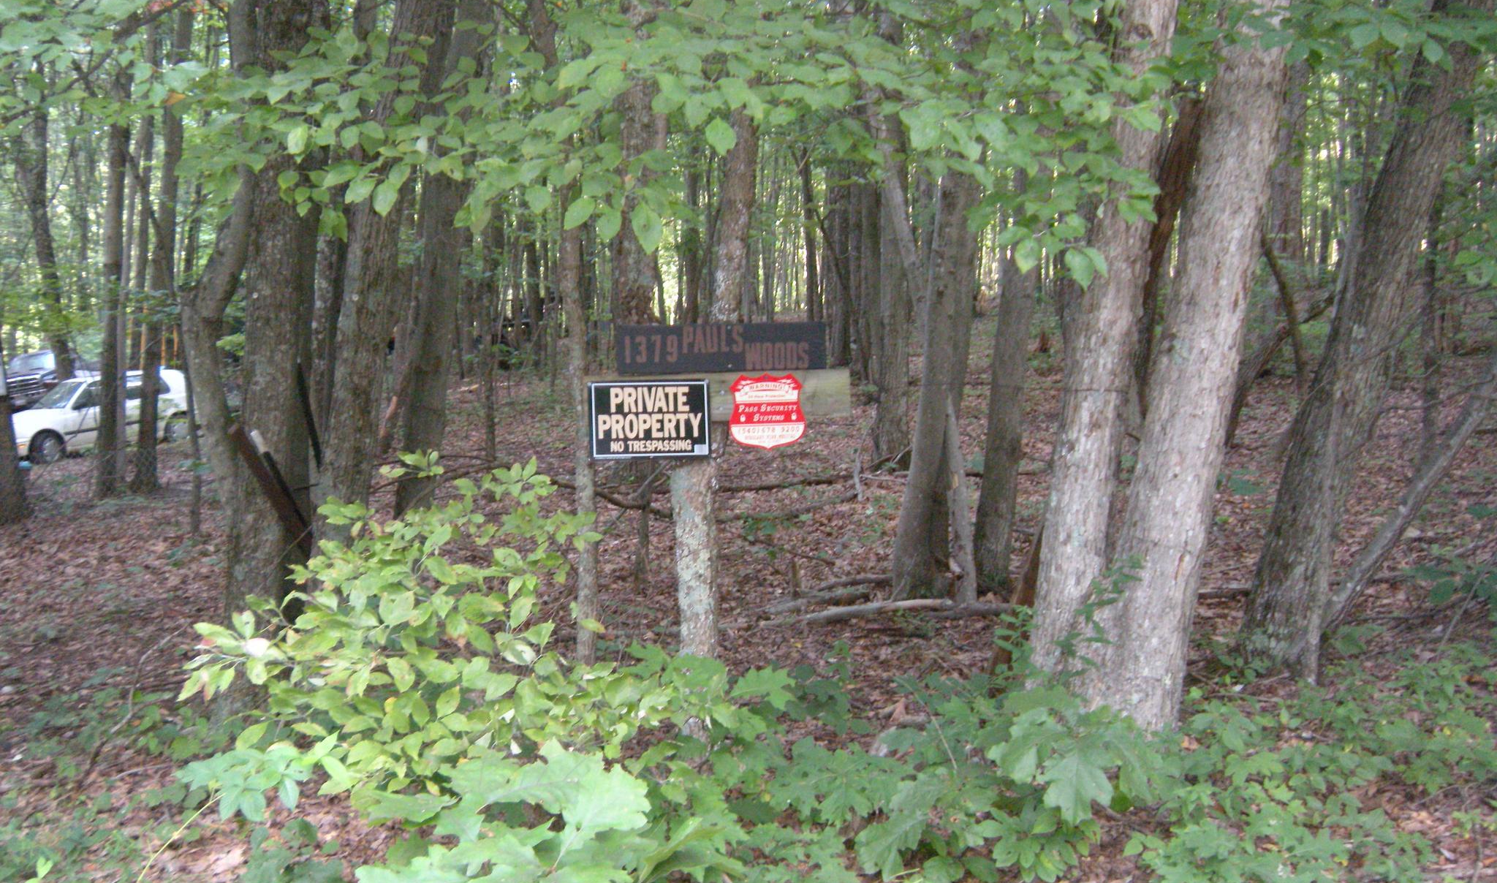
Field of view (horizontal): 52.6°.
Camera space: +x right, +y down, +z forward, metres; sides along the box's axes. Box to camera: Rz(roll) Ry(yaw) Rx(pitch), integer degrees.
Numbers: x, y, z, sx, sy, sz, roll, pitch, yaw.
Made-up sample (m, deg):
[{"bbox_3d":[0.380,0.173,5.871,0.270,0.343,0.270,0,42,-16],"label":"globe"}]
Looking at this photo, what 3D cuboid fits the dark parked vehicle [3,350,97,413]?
[{"bbox_3d":[-17.700,-1.400,39.000,1.950,1.900,5.300,0,1,-7],"label":"dark parked vehicle"}]

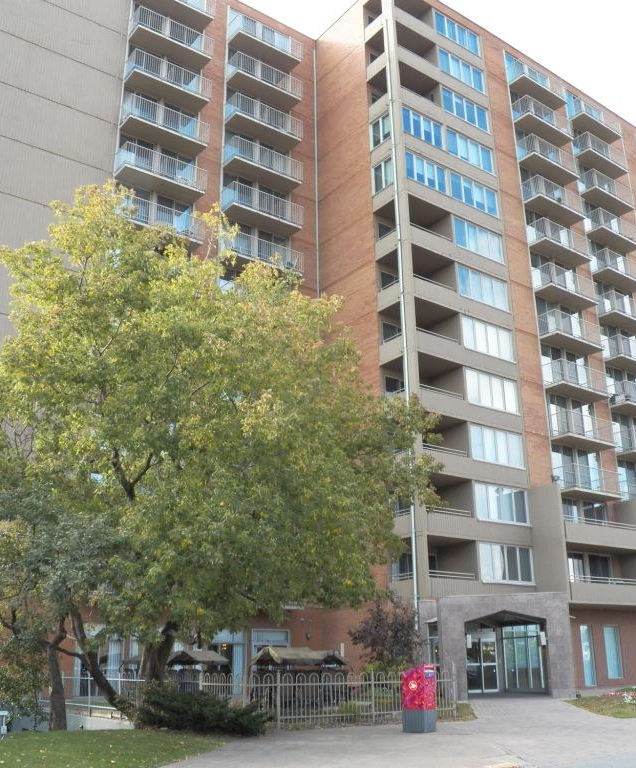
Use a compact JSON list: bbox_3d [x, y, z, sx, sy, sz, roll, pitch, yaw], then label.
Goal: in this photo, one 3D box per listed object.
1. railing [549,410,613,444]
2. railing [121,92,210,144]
[{"bbox_3d":[13.214,2.310,41.214,4.000,1.120,1.030,14,-24,-35],"label":"railing"},{"bbox_3d":[-7.028,-11.854,38.127,3.927,1.191,1.088,14,-24,-35],"label":"railing"}]

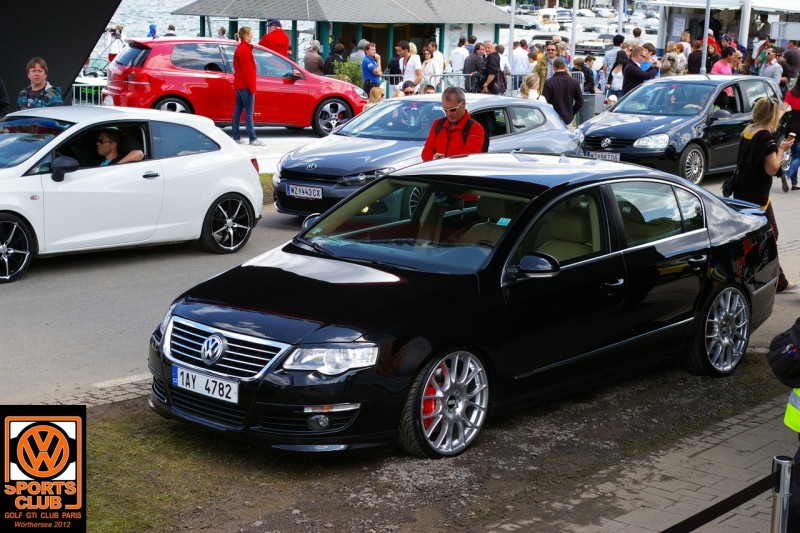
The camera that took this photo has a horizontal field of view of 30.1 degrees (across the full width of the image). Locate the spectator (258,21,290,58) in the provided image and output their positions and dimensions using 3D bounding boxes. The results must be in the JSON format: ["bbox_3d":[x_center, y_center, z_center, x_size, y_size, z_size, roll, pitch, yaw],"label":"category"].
[{"bbox_3d":[-2.284,-3.554,26.964,0.550,1.800,0.380,-3,11,-24],"label":"spectator"}]

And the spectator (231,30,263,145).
[{"bbox_3d":[-2.288,-2.699,22.258,0.420,1.740,0.460,2,10,3],"label":"spectator"}]

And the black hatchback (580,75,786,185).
[{"bbox_3d":[4.111,-1.975,21.193,1.770,1.480,4.204,10,13,42],"label":"black hatchback"}]

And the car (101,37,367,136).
[{"bbox_3d":[-2.490,-2.787,23.213,4.205,1.460,1.790,-3,11,-25],"label":"car"}]

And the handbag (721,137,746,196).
[{"bbox_3d":[2.955,-0.883,13.150,0.140,0.480,0.260,5,11,20],"label":"handbag"}]

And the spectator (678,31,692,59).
[{"bbox_3d":[6.404,-4.470,33.633,0.450,1.660,0.340,6,11,30],"label":"spectator"}]

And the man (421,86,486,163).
[{"bbox_3d":[0.421,-0.583,12.140,0.560,1.750,0.420,3,10,14],"label":"man"}]

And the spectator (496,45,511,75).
[{"bbox_3d":[2.013,-3.503,29.458,0.480,1.740,0.330,-1,11,-12],"label":"spectator"}]

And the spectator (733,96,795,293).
[{"bbox_3d":[3.013,-0.589,12.584,0.480,1.670,0.520,-7,12,-41],"label":"spectator"}]

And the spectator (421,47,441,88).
[{"bbox_3d":[0.566,-3.575,30.135,0.480,1.620,0.320,2,10,6],"label":"spectator"}]

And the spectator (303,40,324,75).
[{"bbox_3d":[-1.689,-3.558,29.157,0.500,1.720,0.330,3,11,9],"label":"spectator"}]

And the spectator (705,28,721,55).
[{"bbox_3d":[6.006,-3.762,29.160,0.520,1.760,0.350,2,10,0],"label":"spectator"}]

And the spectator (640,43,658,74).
[{"bbox_3d":[4.372,-3.087,26.341,0.340,1.700,0.480,-3,11,-25],"label":"spectator"}]

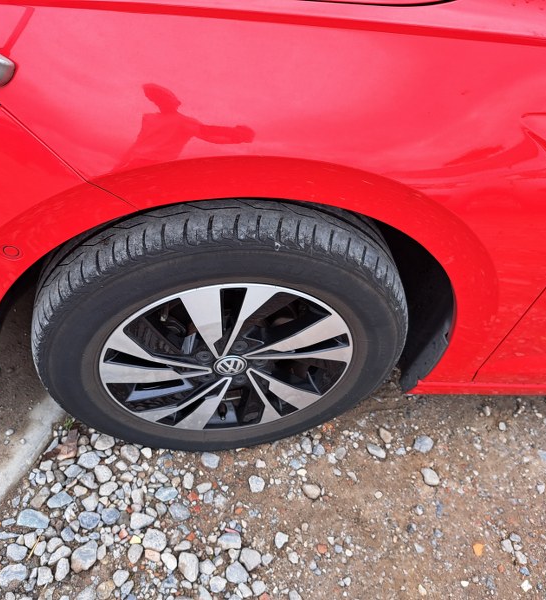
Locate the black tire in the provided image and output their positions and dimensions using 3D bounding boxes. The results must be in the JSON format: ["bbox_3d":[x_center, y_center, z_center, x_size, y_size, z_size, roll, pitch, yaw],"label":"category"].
[{"bbox_3d":[-0.082,0.056,0.964,0.620,0.617,0.195,-1,49,-11],"label":"black tire"}]

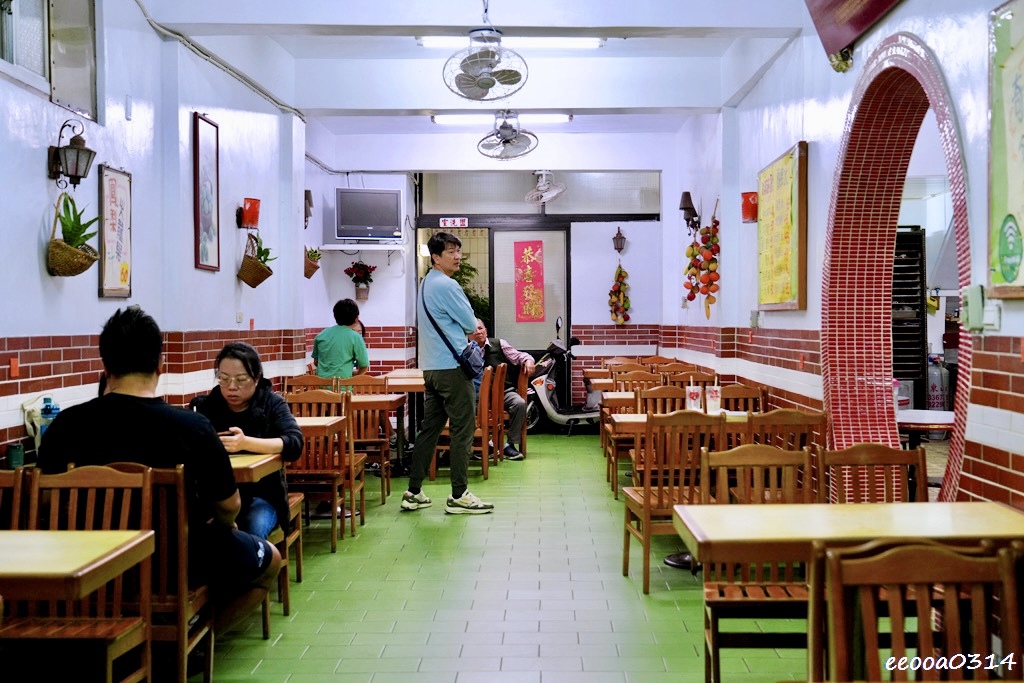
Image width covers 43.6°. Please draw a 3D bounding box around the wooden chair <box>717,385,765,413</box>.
[{"bbox_3d":[1.295,0.700,7.304,0.410,0.860,0.470,0,1,1],"label":"wooden chair"}]

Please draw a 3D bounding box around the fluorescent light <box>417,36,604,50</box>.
[{"bbox_3d":[-0.010,-1.941,8.336,1.240,0.080,0.080,0,1,1],"label":"fluorescent light"}]

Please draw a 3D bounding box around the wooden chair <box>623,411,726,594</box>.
[{"bbox_3d":[0.785,0.743,6.130,0.430,0.850,0.480,0,1,-1],"label":"wooden chair"}]

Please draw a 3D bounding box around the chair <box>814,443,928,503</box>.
[{"bbox_3d":[1.206,0.769,4.086,0.410,0.845,0.480,0,1,1],"label":"chair"}]

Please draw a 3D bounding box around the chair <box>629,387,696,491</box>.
[{"bbox_3d":[0.924,0.708,7.400,0.430,0.850,0.480,0,1,1],"label":"chair"}]

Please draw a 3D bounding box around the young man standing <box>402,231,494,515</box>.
[{"bbox_3d":[-0.415,0.200,8.343,0.540,1.810,0.470,0,1,-24],"label":"young man standing"}]

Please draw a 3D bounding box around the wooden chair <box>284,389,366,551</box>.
[{"bbox_3d":[-1.121,0.698,7.113,0.400,0.855,0.470,0,1,1],"label":"wooden chair"}]

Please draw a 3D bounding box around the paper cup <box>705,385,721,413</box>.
[{"bbox_3d":[1.056,0.311,6.709,0.083,0.156,0.083,0,1,1],"label":"paper cup"}]

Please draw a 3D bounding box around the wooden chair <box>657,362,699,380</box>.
[{"bbox_3d":[1.414,0.622,10.752,0.410,0.860,0.470,0,1,1],"label":"wooden chair"}]

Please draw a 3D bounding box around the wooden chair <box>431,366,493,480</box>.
[{"bbox_3d":[-0.390,0.645,10.120,0.480,0.860,0.400,0,1,1],"label":"wooden chair"}]

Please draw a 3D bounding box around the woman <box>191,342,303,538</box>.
[{"bbox_3d":[-1.081,0.581,5.009,0.480,1.160,0.720,0,1,1],"label":"woman"}]

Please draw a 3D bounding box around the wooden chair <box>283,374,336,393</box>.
[{"bbox_3d":[-1.432,0.667,8.851,0.410,0.845,0.480,0,1,1],"label":"wooden chair"}]

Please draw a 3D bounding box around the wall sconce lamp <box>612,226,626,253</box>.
[{"bbox_3d":[1.210,-1.155,14.470,0.150,0.300,0.190,0,1,1],"label":"wall sconce lamp"}]

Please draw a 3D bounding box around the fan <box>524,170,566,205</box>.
[{"bbox_3d":[0.340,-1.564,13.000,0.420,0.345,0.420,0,1,0],"label":"fan"}]

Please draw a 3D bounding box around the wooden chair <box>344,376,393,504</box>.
[{"bbox_3d":[-1.059,0.671,8.902,0.400,0.850,0.480,0,1,1],"label":"wooden chair"}]

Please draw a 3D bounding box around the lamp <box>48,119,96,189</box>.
[{"bbox_3d":[-1.738,-0.742,5.080,0.170,0.280,0.145,0,1,1],"label":"lamp"}]

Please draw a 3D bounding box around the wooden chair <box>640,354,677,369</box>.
[{"bbox_3d":[1.411,0.567,12.191,0.410,0.845,0.480,0,1,1],"label":"wooden chair"}]

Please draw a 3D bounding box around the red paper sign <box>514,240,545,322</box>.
[{"bbox_3d":[0.188,-0.629,13.488,0.300,0.860,0.010,0,1,1],"label":"red paper sign"}]

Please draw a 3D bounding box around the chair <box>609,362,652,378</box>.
[{"bbox_3d":[1.000,0.608,10.650,0.410,0.845,0.480,0,1,1],"label":"chair"}]

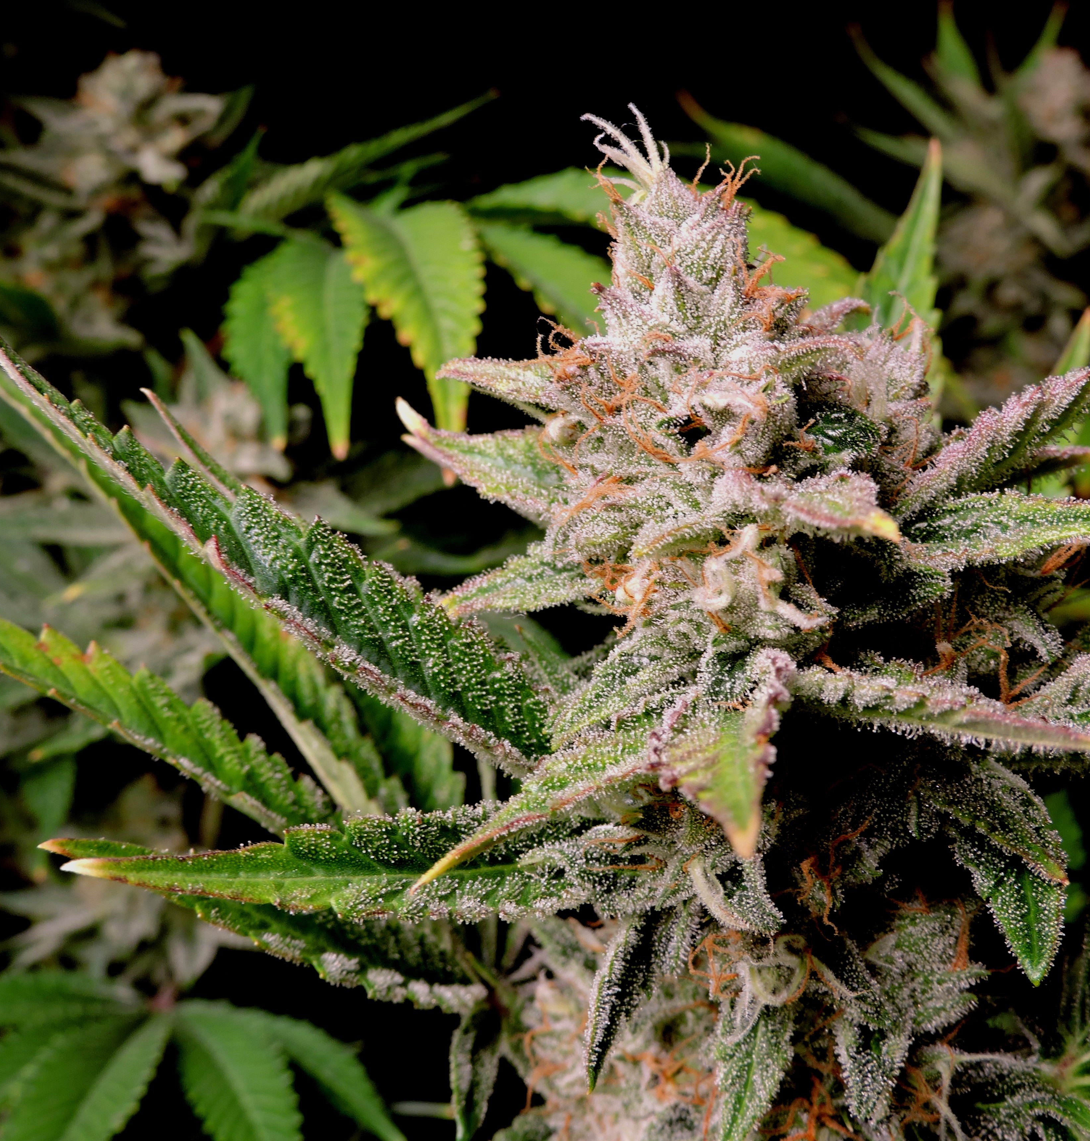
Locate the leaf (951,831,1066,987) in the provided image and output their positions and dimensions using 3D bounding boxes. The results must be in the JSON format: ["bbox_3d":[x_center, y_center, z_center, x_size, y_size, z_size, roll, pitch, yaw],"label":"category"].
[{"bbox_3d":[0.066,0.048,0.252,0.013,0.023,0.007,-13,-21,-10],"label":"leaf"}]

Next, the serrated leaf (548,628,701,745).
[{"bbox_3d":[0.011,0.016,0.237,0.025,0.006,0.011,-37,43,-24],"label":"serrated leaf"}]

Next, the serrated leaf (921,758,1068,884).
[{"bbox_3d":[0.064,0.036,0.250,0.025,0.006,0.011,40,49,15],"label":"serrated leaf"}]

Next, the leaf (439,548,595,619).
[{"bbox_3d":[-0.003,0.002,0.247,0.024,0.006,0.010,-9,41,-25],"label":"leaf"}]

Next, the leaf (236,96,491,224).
[{"bbox_3d":[-0.044,-0.101,0.430,0.072,0.009,0.016,-27,34,6],"label":"leaf"}]

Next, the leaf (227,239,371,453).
[{"bbox_3d":[-0.058,-0.053,0.415,0.034,0.057,0.018,-3,-20,-1],"label":"leaf"}]

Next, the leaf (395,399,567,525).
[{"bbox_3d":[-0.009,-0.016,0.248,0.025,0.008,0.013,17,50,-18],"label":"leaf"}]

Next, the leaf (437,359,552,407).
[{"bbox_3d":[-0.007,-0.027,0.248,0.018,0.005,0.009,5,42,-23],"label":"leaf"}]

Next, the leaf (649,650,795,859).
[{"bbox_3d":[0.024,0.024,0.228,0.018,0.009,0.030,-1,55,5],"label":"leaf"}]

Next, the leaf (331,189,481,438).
[{"bbox_3d":[-0.029,-0.052,0.380,0.026,0.064,0.012,-10,-18,-6],"label":"leaf"}]

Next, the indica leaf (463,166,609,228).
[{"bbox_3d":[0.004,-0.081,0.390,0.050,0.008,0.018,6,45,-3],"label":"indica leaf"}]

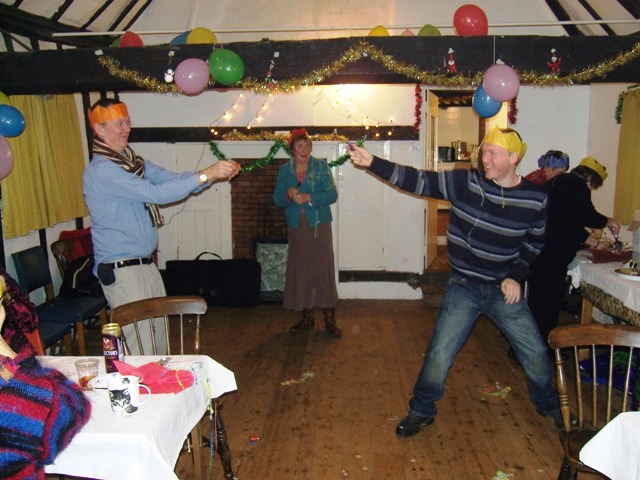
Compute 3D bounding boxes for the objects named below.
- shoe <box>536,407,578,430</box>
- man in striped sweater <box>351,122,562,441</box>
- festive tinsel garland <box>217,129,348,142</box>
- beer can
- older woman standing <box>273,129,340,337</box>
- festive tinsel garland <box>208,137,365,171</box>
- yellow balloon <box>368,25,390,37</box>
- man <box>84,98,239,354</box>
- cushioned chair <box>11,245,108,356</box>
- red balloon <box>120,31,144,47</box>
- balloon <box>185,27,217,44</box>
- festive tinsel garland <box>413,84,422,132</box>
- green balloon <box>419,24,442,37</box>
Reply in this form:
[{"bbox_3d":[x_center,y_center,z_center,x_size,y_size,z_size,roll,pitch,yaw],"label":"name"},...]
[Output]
[{"bbox_3d":[1.332,0.948,3.459,0.110,0.110,0.285,-5,10,-26],"label":"shoe"},{"bbox_3d":[0.740,0.207,3.250,1.180,1.600,0.540,1,8,12],"label":"man in striped sweater"},{"bbox_3d":[-0.362,-0.994,6.068,1.280,0.130,0.130,0,9,2],"label":"festive tinsel garland"},{"bbox_3d":[-0.702,0.375,2.127,0.066,0.168,0.066,-1,9,0],"label":"beer can"},{"bbox_3d":[-0.093,-0.068,5.085,0.530,1.670,0.420,1,9,9],"label":"older woman standing"},{"bbox_3d":[-0.322,-0.816,6.033,1.470,0.350,0.100,0,9,2],"label":"festive tinsel garland"},{"bbox_3d":[0.435,-1.471,4.600,0.180,0.210,0.180,0,8,0],"label":"yellow balloon"},{"bbox_3d":[-0.775,0.167,3.120,0.750,1.730,0.500,3,8,20],"label":"man"},{"bbox_3d":[-1.746,0.487,4.282,0.480,0.860,0.410,0,9,2],"label":"cushioned chair"},{"bbox_3d":[-1.402,-1.454,4.700,0.190,0.230,0.190,0,8,0],"label":"red balloon"},{"bbox_3d":[-0.882,-1.469,4.700,0.230,0.250,0.230,0,8,0],"label":"balloon"},{"bbox_3d":[0.946,-1.305,6.100,0.085,0.520,0.080,0,8,0],"label":"festive tinsel garland"},{"bbox_3d":[0.801,-1.471,4.600,0.180,0.210,0.180,0,8,0],"label":"green balloon"}]

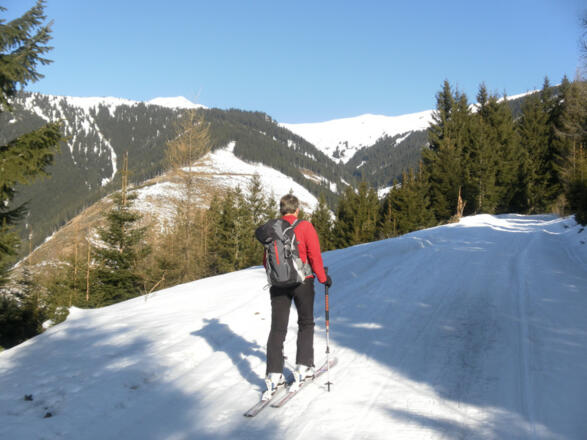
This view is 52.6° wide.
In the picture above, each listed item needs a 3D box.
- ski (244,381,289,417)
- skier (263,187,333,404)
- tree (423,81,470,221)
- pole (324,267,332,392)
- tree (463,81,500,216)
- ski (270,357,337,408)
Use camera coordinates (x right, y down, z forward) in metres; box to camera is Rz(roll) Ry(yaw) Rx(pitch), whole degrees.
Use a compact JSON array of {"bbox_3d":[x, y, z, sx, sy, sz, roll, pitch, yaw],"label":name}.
[{"bbox_3d":[-0.090,1.565,5.580,0.110,0.090,1.650,1,0,18],"label":"ski"},{"bbox_3d":[0.040,0.655,5.530,0.590,1.800,0.680,1,0,23],"label":"skier"},{"bbox_3d":[10.313,-4.617,40.000,3.300,9.500,3.300,1,0,14],"label":"tree"},{"bbox_3d":[0.316,1.005,5.470,0.070,1.160,0.075,-2,-3,20],"label":"pole"},{"bbox_3d":[13.696,-5.036,43.000,2.800,9.500,2.800,1,0,18],"label":"tree"},{"bbox_3d":[0.152,1.555,5.800,0.110,0.090,1.650,1,0,21],"label":"ski"}]

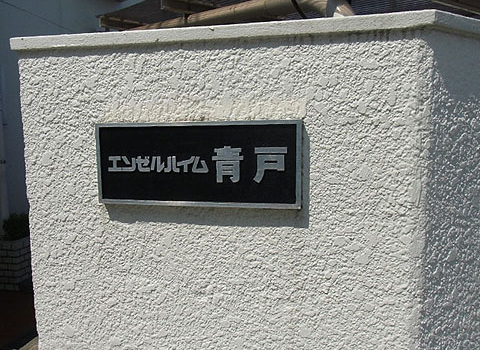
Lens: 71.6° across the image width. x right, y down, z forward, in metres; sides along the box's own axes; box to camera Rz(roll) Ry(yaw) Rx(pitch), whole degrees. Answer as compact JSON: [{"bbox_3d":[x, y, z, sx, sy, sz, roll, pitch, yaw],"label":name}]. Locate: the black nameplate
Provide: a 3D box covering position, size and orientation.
[{"bbox_3d":[-0.123,-0.030,0.926,0.580,0.229,0.030,1,5,10],"label":"black nameplate"}]

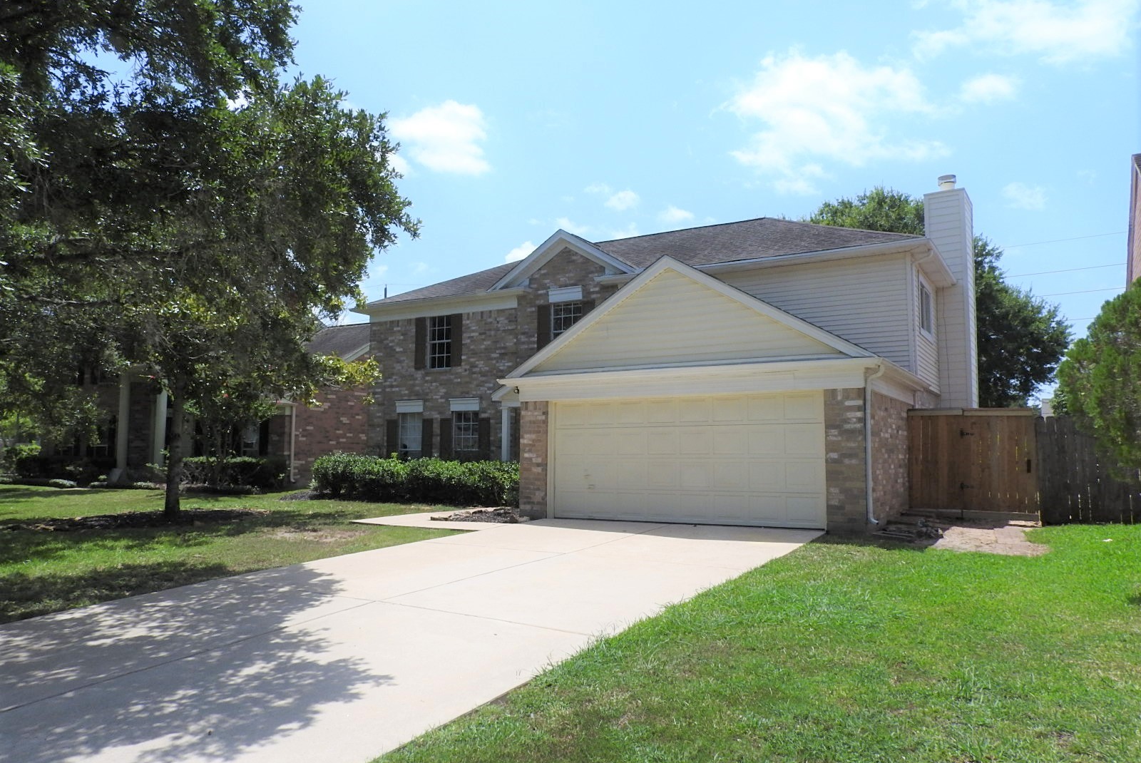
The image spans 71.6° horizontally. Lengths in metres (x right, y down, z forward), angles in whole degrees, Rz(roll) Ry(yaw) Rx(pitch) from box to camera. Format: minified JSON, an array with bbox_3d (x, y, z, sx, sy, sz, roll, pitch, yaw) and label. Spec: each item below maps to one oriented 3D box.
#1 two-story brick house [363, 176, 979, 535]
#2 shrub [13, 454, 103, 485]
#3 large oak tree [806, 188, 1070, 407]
[{"bbox_3d":[1.815,-1.036,21.282,15.550,8.500,14.100,-3,-7,31],"label":"two-story brick house"},{"bbox_3d":[-19.124,3.308,29.476,4.700,1.060,1.200,-3,-7,31],"label":"shrub"},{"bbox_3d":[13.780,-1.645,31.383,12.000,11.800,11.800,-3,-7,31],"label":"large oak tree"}]

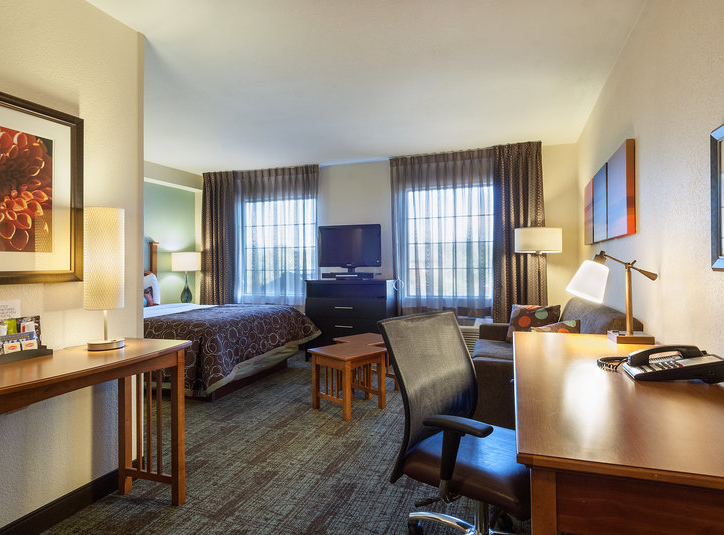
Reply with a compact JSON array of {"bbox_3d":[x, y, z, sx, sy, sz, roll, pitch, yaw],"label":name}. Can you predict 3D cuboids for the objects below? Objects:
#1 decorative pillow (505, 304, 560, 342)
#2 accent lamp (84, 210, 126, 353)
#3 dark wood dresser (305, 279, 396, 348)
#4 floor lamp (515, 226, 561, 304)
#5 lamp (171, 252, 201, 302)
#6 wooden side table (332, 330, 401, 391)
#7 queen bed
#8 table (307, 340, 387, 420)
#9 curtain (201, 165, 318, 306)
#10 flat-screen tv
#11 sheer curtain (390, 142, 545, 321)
[{"bbox_3d":[1.396,0.467,3.271,0.420,0.360,0.140,-3,-21,26],"label":"decorative pillow"},{"bbox_3d":[-1.171,0.052,1.829,0.157,0.635,0.157,-1,0,21],"label":"accent lamp"},{"bbox_3d":[-0.127,0.656,4.947,1.044,1.013,0.420,0,0,21],"label":"dark wood dresser"},{"bbox_3d":[1.724,0.381,3.912,0.425,1.553,0.426,0,0,21],"label":"floor lamp"},{"bbox_3d":[-2.340,0.149,5.359,0.360,0.710,0.360,-1,0,21],"label":"lamp"},{"bbox_3d":[0.060,0.881,3.677,0.450,0.460,0.450,-1,0,-45],"label":"wooden side table"},{"bbox_3d":[-1.901,0.403,4.188,2.110,1.455,1.600,-1,0,21],"label":"queen bed"},{"bbox_3d":[-0.111,0.884,3.187,0.450,0.460,0.450,-1,0,-45],"label":"table"},{"bbox_3d":[-1.398,-0.388,5.313,1.838,1.793,0.160,0,0,21],"label":"curtain"},{"bbox_3d":[-0.154,-0.224,4.917,0.822,0.583,0.180,0,0,21],"label":"flat-screen tv"},{"bbox_3d":[1.124,-0.371,4.475,1.669,1.895,0.160,0,0,21],"label":"sheer curtain"}]

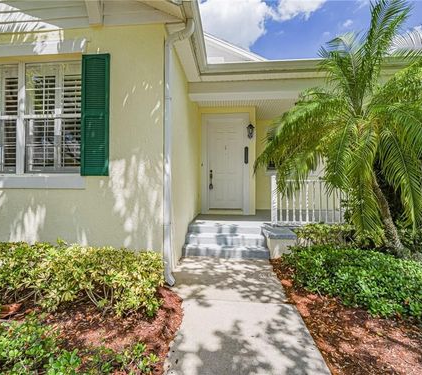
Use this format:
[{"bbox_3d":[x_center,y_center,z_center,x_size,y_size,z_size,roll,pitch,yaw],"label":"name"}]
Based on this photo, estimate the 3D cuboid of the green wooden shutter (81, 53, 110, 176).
[{"bbox_3d":[-1.478,-0.923,2.938,0.373,1.553,0.035,0,0,5],"label":"green wooden shutter"}]

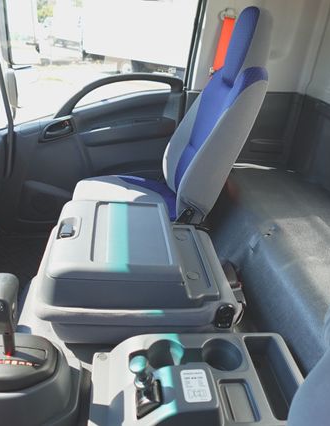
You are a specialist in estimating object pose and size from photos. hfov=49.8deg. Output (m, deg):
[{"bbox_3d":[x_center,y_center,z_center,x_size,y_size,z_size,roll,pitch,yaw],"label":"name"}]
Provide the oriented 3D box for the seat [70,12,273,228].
[{"bbox_3d":[-0.030,-0.296,1.411,0.740,0.920,0.490,-2,29,-6],"label":"seat"}]

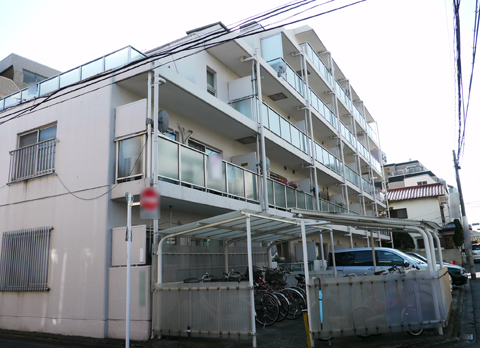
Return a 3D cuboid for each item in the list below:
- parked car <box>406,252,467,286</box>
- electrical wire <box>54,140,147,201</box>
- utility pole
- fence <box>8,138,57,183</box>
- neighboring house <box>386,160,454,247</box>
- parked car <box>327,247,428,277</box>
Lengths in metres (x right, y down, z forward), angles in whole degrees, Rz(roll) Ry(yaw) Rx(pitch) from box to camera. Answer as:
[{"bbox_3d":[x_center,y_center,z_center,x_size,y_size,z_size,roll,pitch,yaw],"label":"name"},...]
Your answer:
[{"bbox_3d":[7.117,4.073,16.133,3.900,1.450,1.660,-10,-15,29],"label":"parked car"},{"bbox_3d":[-3.364,0.042,9.100,3.120,1.120,0.120,-10,-15,29],"label":"electrical wire"},{"bbox_3d":[12.573,2.157,21.857,0.320,7.250,0.320,-8,-14,29],"label":"utility pole"},{"bbox_3d":[-5.552,-0.304,10.414,2.100,0.950,0.180,-10,-15,29],"label":"fence"},{"bbox_3d":[16.086,4.194,36.217,7.000,9.400,8.500,-10,-15,29],"label":"neighboring house"},{"bbox_3d":[5.311,3.640,14.516,4.400,1.720,1.740,-10,-15,29],"label":"parked car"}]

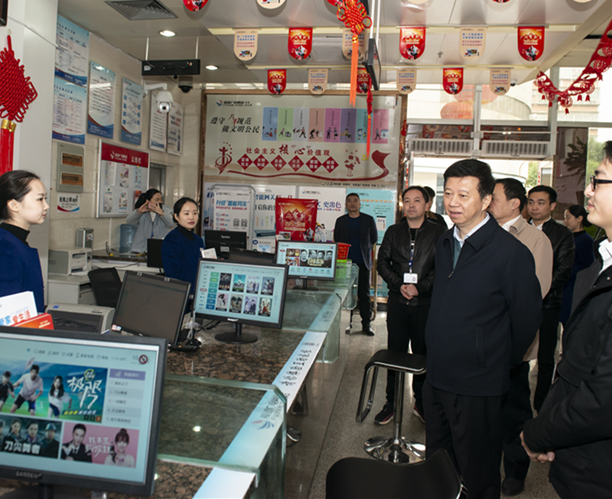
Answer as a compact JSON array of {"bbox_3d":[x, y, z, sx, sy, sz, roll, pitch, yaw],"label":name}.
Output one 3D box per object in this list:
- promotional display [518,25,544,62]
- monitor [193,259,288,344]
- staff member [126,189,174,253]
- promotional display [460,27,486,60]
[{"bbox_3d":[1.991,-1.810,4.410,0.228,0.300,0.020,4,5,9],"label":"promotional display"},{"bbox_3d":[-0.338,0.263,2.580,0.495,0.405,0.190,4,4,18],"label":"monitor"},{"bbox_3d":[-1.742,0.153,5.588,0.520,1.640,0.360,0,5,-25],"label":"staff member"},{"bbox_3d":[1.586,-1.959,4.760,0.255,0.330,0.012,3,4,8],"label":"promotional display"}]

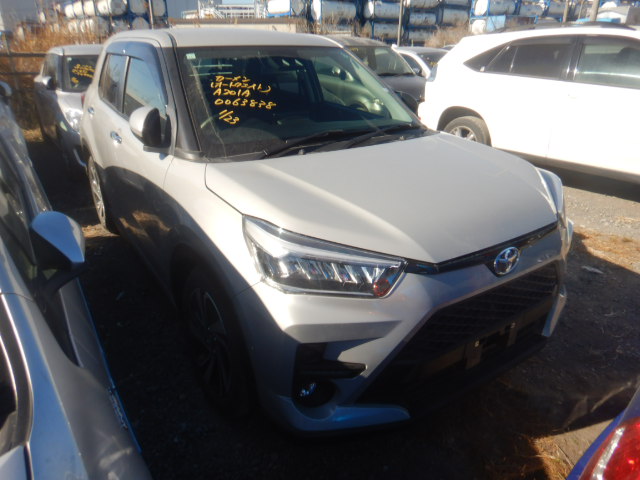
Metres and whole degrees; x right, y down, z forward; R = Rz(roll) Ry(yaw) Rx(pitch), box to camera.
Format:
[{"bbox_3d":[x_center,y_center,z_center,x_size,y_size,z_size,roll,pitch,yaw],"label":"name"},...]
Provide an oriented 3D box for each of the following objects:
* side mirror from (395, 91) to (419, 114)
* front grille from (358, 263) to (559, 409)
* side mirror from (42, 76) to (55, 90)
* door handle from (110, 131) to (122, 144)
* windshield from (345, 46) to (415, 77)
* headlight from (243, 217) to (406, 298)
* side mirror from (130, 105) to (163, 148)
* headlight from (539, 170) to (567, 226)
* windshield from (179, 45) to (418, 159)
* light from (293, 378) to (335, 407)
[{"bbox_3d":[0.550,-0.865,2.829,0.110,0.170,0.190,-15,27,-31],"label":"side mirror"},{"bbox_3d":[0.612,0.312,1.667,1.100,0.400,0.130,-15,27,-31],"label":"front grille"},{"bbox_3d":[-3.637,-2.090,5.940,0.130,0.170,0.180,-13,26,-29],"label":"side mirror"},{"bbox_3d":[-1.182,-0.597,2.568,0.050,0.045,0.180,-15,27,-31],"label":"door handle"},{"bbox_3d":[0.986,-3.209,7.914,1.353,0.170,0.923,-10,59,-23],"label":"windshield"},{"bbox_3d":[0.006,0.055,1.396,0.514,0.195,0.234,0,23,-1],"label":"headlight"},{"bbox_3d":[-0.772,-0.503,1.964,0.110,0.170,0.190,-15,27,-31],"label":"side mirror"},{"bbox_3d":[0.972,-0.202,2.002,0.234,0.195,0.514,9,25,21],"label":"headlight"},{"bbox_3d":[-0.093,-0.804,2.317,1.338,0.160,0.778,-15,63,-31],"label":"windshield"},{"bbox_3d":[-0.021,0.504,1.470,0.120,0.085,0.060,-9,25,-20],"label":"light"}]

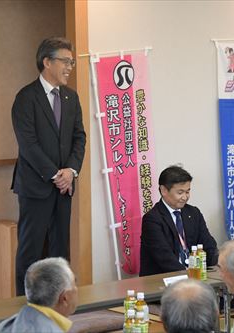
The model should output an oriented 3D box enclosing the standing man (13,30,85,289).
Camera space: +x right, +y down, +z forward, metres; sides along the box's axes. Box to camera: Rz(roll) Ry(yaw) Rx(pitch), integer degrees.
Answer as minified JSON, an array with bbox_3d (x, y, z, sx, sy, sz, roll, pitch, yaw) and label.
[{"bbox_3d":[-0.377,0.131,7.270,0.490,1.706,0.310,-4,6,-38],"label":"standing man"}]

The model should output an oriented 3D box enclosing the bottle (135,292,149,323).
[{"bbox_3d":[0.111,0.677,5.851,0.066,0.208,0.066,0,5,0],"label":"bottle"}]

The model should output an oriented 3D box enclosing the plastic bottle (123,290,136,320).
[{"bbox_3d":[0.066,0.672,5.912,0.066,0.208,0.066,0,5,0],"label":"plastic bottle"}]

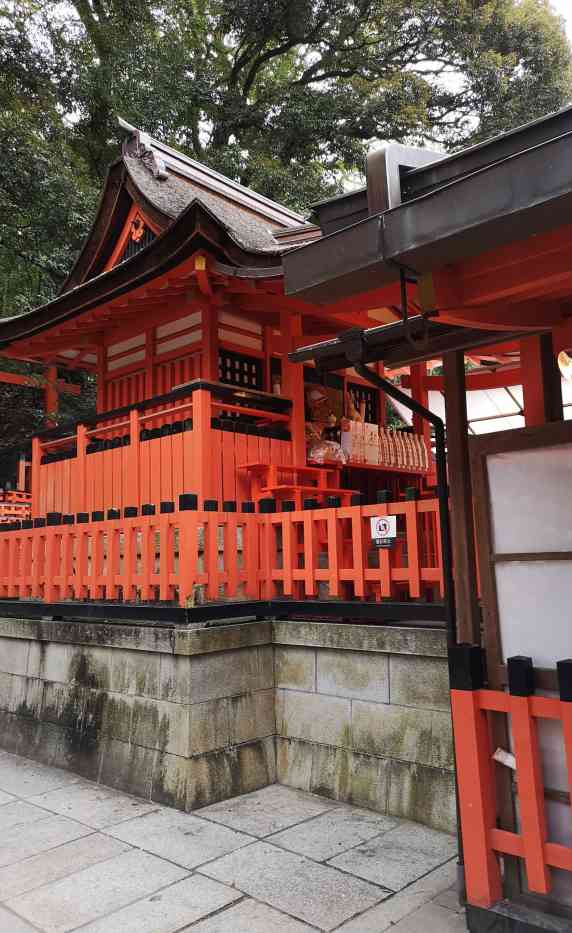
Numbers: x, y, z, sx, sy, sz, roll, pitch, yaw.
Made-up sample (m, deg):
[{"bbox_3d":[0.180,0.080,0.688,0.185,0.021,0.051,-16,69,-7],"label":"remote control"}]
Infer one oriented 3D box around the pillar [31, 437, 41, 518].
[{"bbox_3d":[-2.688,0.221,7.976,0.115,1.090,0.110,-9,-10,43],"label":"pillar"}]

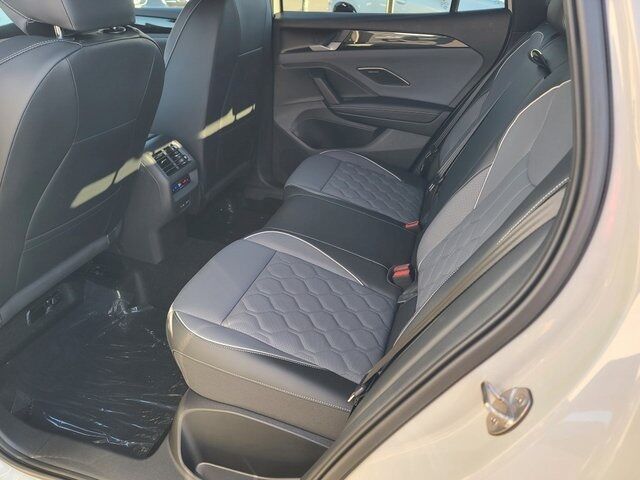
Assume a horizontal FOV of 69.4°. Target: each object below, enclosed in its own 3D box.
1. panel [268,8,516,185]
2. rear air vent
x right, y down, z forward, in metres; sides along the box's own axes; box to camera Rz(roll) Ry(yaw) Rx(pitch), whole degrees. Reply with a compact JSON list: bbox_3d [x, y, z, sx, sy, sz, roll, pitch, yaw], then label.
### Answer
[{"bbox_3d":[0.222,-0.499,1.756,0.803,0.660,0.118,8,28,13],"label":"panel"},{"bbox_3d":[-0.409,-0.222,1.274,0.035,0.072,0.110,-21,19,25],"label":"rear air vent"}]

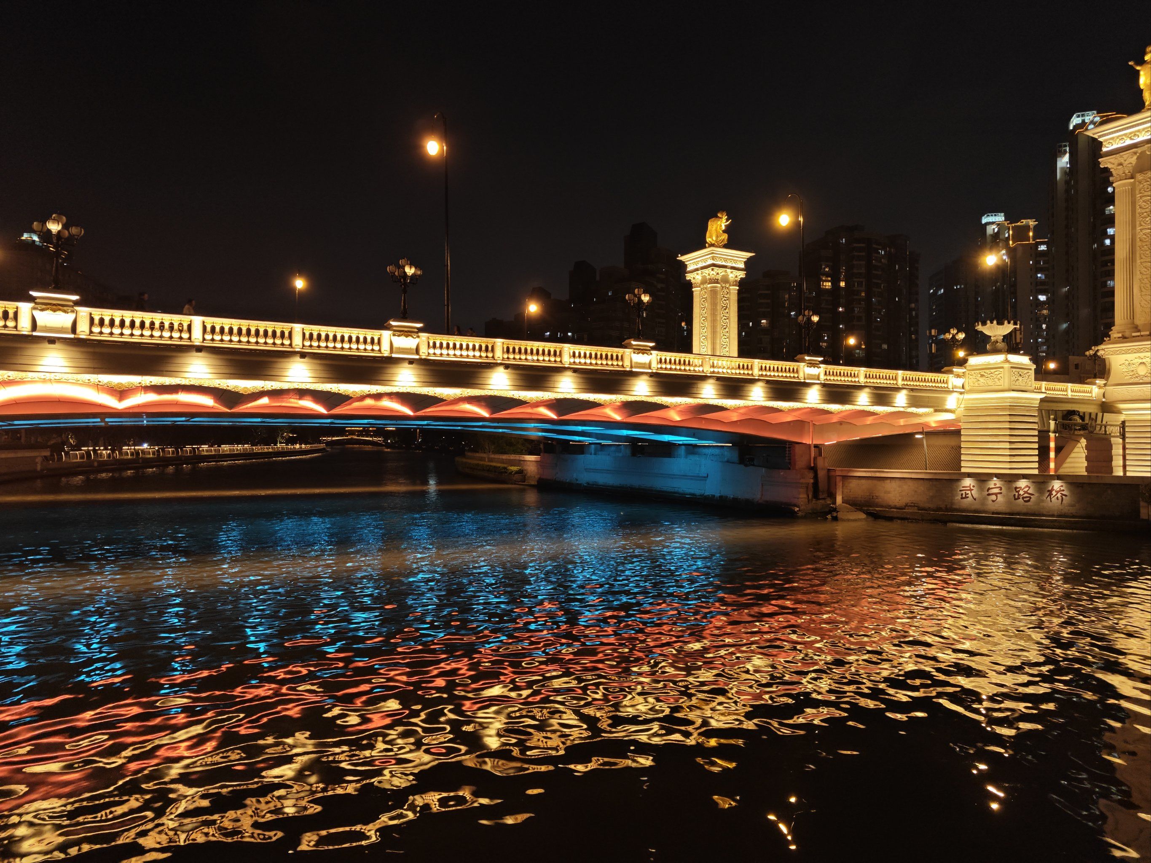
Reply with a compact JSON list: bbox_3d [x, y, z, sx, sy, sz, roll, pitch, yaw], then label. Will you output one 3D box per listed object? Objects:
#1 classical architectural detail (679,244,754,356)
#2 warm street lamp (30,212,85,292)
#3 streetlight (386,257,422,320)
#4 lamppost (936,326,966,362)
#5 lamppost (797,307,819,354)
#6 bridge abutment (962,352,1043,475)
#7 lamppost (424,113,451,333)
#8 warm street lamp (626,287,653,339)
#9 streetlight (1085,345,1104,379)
[{"bbox_3d":[17.973,-13.698,97.488,6.800,17.420,6.800,0,-1,-31],"label":"classical architectural detail"},{"bbox_3d":[-16.282,-5.616,24.000,1.300,2.460,1.300,0,-1,-31],"label":"warm street lamp"},{"bbox_3d":[-6.646,-5.535,29.748,1.300,2.430,1.300,0,-1,-31],"label":"streetlight"},{"bbox_3d":[23.681,-5.387,47.728,1.300,2.410,1.300,0,-1,-31],"label":"lamppost"},{"bbox_3d":[12.560,-5.383,41.244,1.300,2.570,1.300,0,-1,-31],"label":"lamppost"},{"bbox_3d":[26.417,-0.995,47.632,3.400,7.400,3.200,0,-1,-31],"label":"bridge abutment"},{"bbox_3d":[-5.937,-8.389,33.688,0.500,10.750,2.000,0,-1,-31],"label":"lamppost"},{"bbox_3d":[2.963,-5.467,35.496,1.300,2.500,1.300,0,-1,-31],"label":"warm street lamp"},{"bbox_3d":[38.375,-5.108,56.419,1.300,2.650,1.300,0,-1,-31],"label":"streetlight"}]

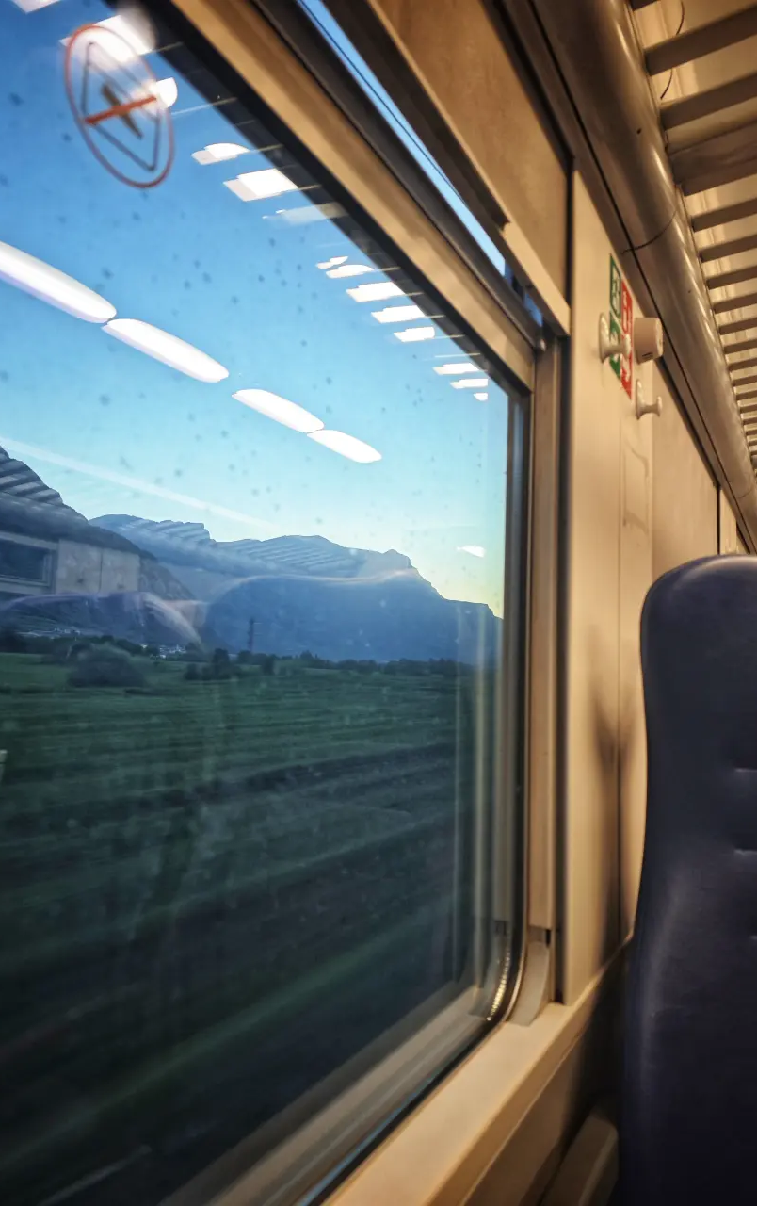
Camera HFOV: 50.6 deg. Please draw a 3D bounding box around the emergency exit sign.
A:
[{"bbox_3d":[0.426,-0.478,1.403,0.008,0.191,0.178,-1,-7,29],"label":"emergency exit sign"}]

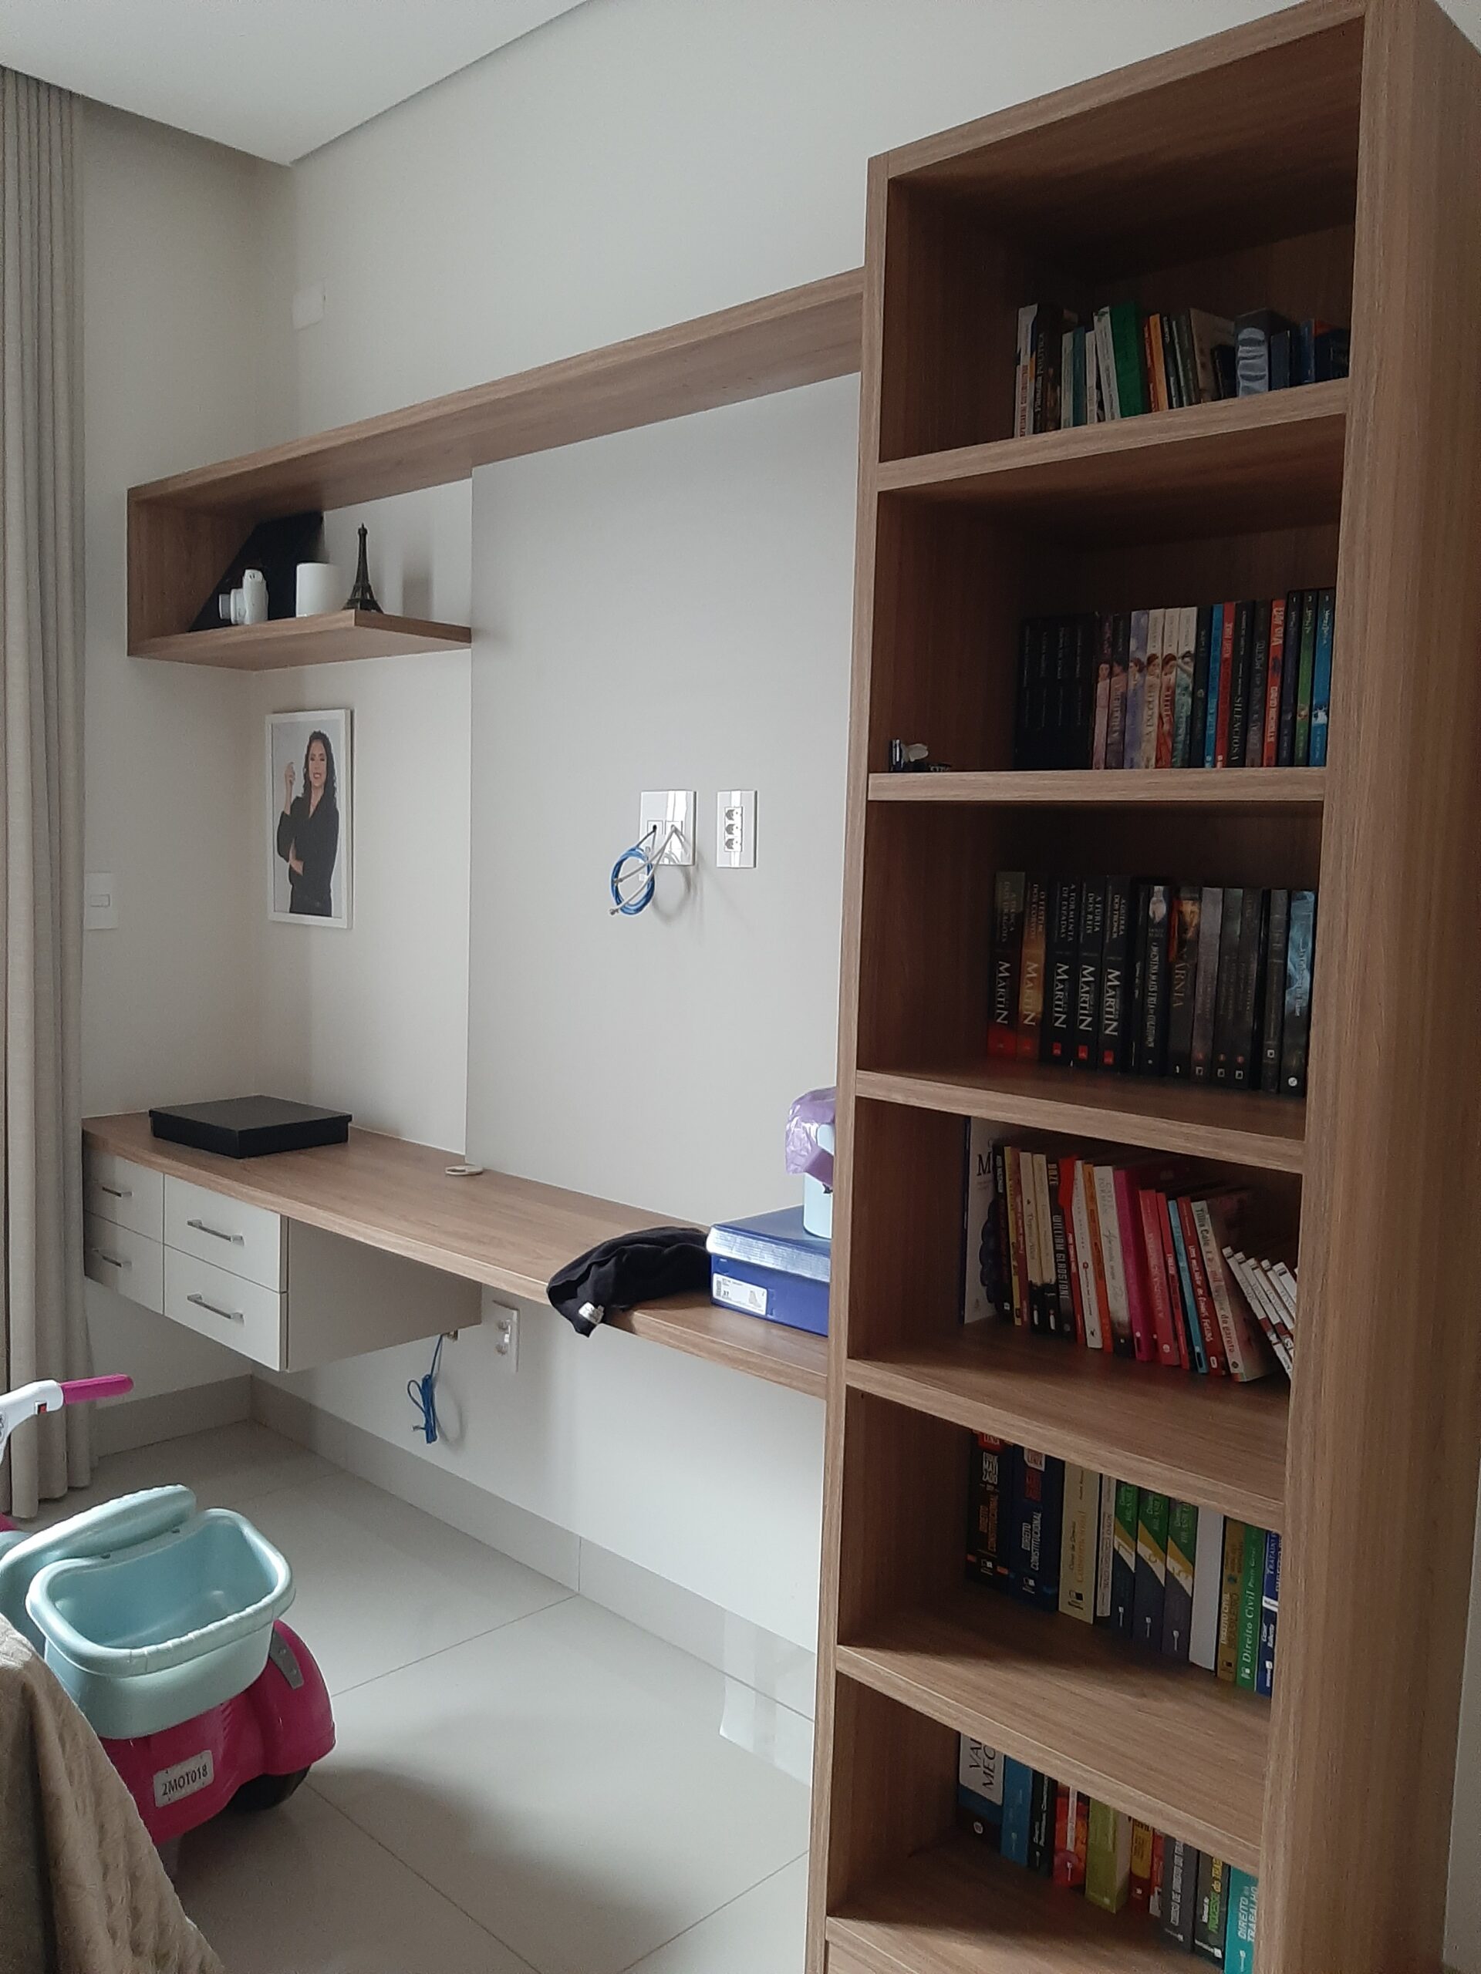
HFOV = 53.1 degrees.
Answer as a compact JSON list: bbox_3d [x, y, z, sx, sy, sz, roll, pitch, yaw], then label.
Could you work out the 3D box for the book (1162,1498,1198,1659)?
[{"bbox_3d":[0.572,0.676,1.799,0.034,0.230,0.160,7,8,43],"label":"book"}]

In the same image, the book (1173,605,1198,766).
[{"bbox_3d":[0.546,-0.331,1.717,0.021,0.201,0.142,6,7,42],"label":"book"}]

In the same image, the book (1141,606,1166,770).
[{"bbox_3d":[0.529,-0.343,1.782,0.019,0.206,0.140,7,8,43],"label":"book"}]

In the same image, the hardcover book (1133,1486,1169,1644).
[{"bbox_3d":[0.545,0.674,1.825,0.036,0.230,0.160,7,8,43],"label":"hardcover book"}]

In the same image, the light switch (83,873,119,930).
[{"bbox_3d":[-1.422,-0.191,3.298,0.012,0.121,0.076,6,7,42],"label":"light switch"}]

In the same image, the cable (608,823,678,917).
[{"bbox_3d":[-0.164,-0.198,2.518,0.100,0.150,0.085,6,7,42],"label":"cable"}]

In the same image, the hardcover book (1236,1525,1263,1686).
[{"bbox_3d":[0.621,0.666,1.706,0.022,0.230,0.153,6,7,42],"label":"hardcover book"}]

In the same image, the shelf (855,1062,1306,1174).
[{"bbox_3d":[0.455,0.123,1.660,0.507,0.030,0.402,6,7,42],"label":"shelf"}]

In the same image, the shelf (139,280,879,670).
[{"bbox_3d":[-0.422,-0.822,2.624,2.197,0.358,0.300,6,7,42],"label":"shelf"}]

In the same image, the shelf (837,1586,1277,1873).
[{"bbox_3d":[0.434,0.791,1.707,0.503,0.029,0.399,6,7,42],"label":"shelf"}]

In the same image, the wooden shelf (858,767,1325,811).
[{"bbox_3d":[0.464,-0.210,1.629,0.507,0.029,0.402,6,7,42],"label":"wooden shelf"}]

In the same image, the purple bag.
[{"bbox_3d":[0.165,0.201,2.045,0.180,0.150,0.180,6,7,42],"label":"purple bag"}]

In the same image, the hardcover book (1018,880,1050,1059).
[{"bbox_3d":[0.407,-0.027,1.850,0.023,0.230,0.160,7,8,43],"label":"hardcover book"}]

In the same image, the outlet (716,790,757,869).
[{"bbox_3d":[-0.010,-0.258,2.432,0.082,0.123,0.011,6,7,42],"label":"outlet"}]

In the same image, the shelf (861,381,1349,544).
[{"bbox_3d":[0.485,-0.547,1.611,0.525,0.031,0.425,7,8,43],"label":"shelf"}]

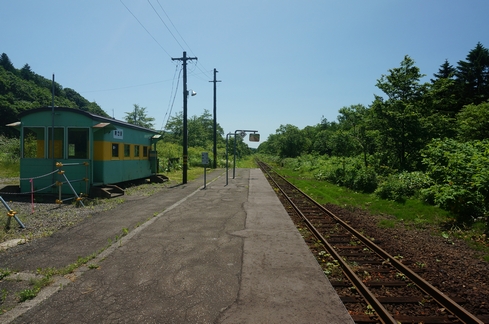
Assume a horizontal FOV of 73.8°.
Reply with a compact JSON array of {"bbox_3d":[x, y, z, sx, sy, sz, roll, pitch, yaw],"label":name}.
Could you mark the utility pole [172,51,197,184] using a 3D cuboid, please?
[{"bbox_3d":[-3.381,-2.488,18.400,1.450,7.500,0.300,0,1,2],"label":"utility pole"}]

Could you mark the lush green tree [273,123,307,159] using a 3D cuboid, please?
[{"bbox_3d":[8.765,-2.978,62.000,6.300,8.330,6.300,0,1,2],"label":"lush green tree"}]

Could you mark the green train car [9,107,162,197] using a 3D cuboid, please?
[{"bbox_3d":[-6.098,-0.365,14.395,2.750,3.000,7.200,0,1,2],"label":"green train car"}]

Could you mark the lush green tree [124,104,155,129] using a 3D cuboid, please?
[{"bbox_3d":[-11.727,-2.674,36.000,3.800,7.370,3.800,0,1,2],"label":"lush green tree"}]

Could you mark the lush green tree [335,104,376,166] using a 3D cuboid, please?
[{"bbox_3d":[10.154,-1.697,29.500,4.000,7.030,4.000,0,1,2],"label":"lush green tree"}]

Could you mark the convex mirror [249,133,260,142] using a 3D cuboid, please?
[{"bbox_3d":[0.716,-1.652,22.400,0.730,0.570,0.150,0,1,-2],"label":"convex mirror"}]

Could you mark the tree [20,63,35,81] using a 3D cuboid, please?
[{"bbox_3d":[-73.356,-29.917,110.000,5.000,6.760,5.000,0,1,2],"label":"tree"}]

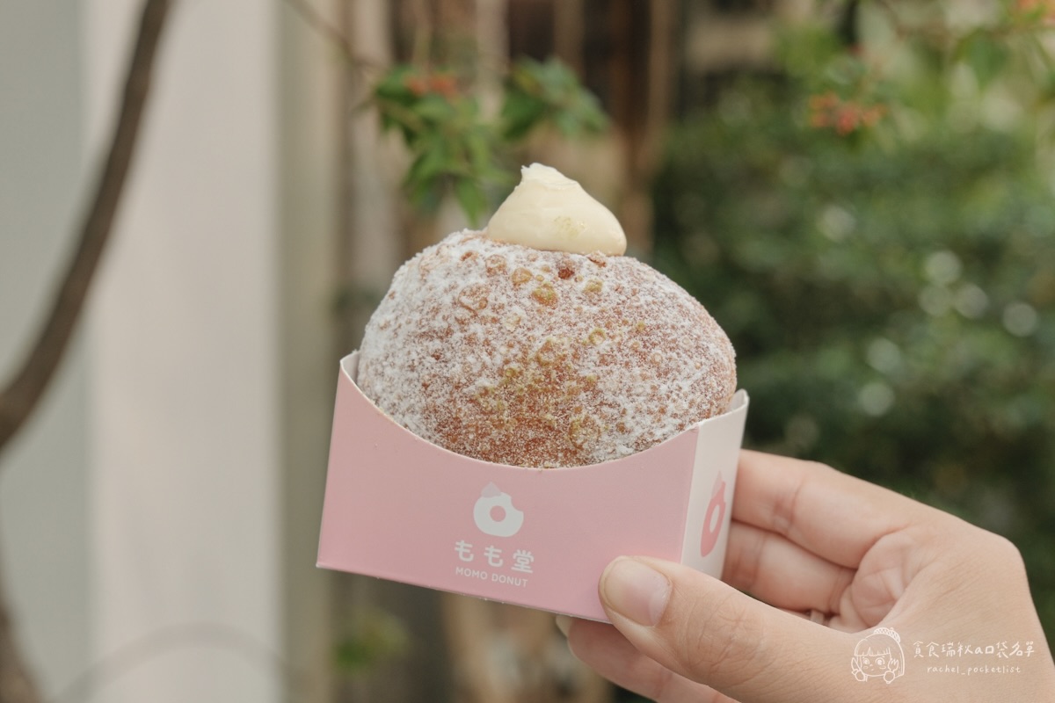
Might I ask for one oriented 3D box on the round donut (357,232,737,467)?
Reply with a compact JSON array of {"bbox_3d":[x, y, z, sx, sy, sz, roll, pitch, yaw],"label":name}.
[{"bbox_3d":[0.004,0.009,0.462,0.086,0.075,0.055,10,11,18],"label":"round donut"}]

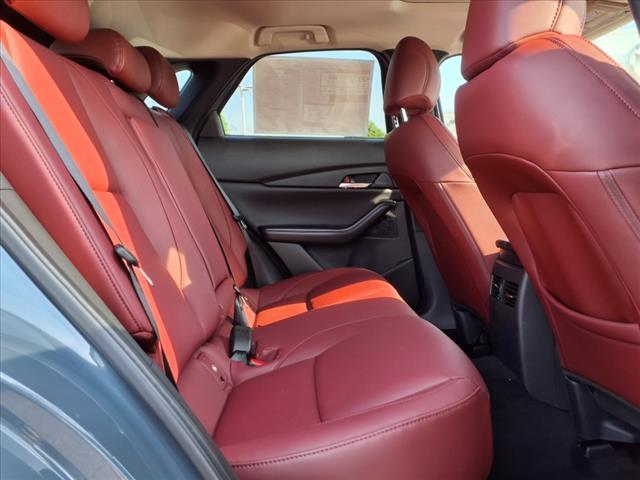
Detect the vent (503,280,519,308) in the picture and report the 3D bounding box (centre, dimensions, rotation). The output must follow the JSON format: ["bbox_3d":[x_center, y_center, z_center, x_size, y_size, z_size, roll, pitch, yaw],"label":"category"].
[{"bbox_3d":[0.424,0.121,1.101,0.020,0.055,0.053,7,5,-10],"label":"vent"}]

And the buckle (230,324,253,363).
[{"bbox_3d":[-0.160,0.211,1.020,0.041,0.072,0.026,7,-29,-9],"label":"buckle"}]

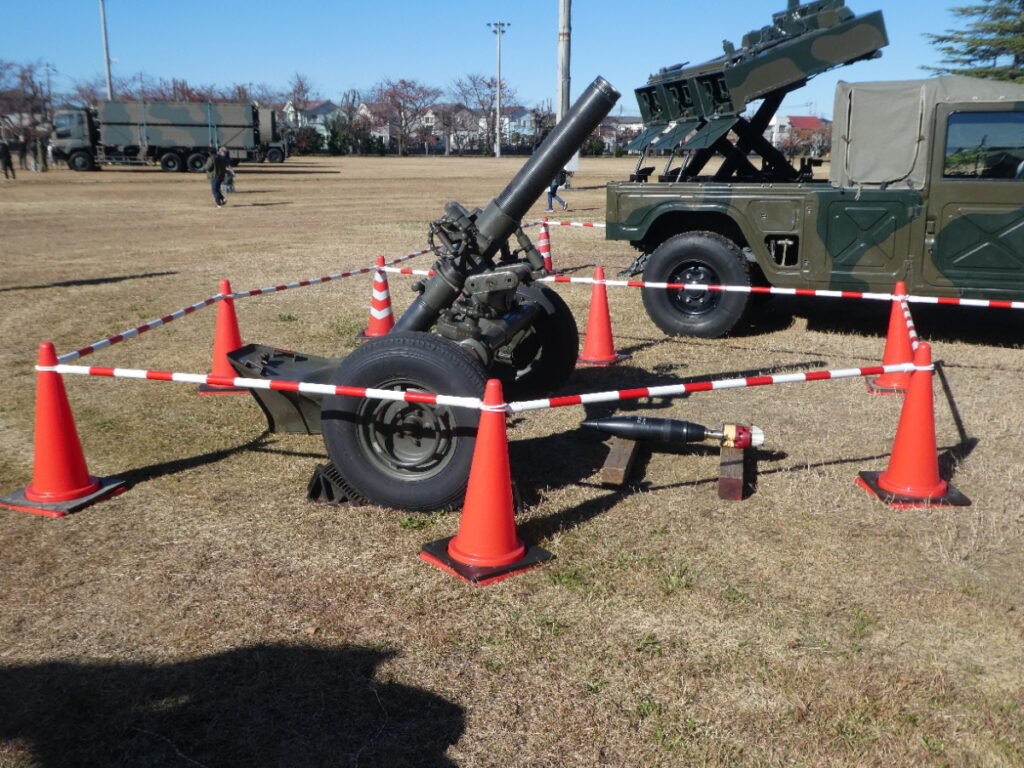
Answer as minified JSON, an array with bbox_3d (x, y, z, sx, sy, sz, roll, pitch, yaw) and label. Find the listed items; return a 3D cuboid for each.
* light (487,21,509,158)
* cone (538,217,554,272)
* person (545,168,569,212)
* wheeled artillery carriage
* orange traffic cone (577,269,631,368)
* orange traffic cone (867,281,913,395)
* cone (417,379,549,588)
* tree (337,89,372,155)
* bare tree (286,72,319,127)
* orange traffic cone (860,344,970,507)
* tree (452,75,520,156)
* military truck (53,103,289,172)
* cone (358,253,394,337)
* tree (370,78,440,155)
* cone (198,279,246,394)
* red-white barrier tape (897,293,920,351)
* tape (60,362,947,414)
[{"bbox_3d":[-1.537,-33.274,104.135,2.543,15.002,0.900,0,14,0],"label":"light"},{"bbox_3d":[0.422,-1.749,11.577,0.370,0.710,0.370,-10,17,-34],"label":"cone"},{"bbox_3d":[1.248,-5.642,26.000,0.650,1.570,0.550,-1,14,-5],"label":"person"},{"bbox_3d":[-0.510,-0.592,4.732,2.080,1.840,1.930,4,15,16],"label":"wheeled artillery carriage"},{"bbox_3d":[0.651,-0.528,6.845,0.370,0.700,0.370,11,17,35],"label":"orange traffic cone"},{"bbox_3d":[2.556,-0.325,6.086,0.370,0.700,0.370,2,14,7],"label":"orange traffic cone"},{"bbox_3d":[-0.086,0.322,3.450,0.370,0.700,0.370,-12,19,-40],"label":"cone"},{"bbox_3d":[-15.902,-26.336,92.000,3.300,6.700,3.300,0,14,0],"label":"tree"},{"bbox_3d":[-25.786,-32.961,111.814,4.436,9.537,4.214,0,14,0],"label":"bare tree"},{"bbox_3d":[1.836,0.158,4.147,0.370,0.700,0.370,-1,14,-4],"label":"orange traffic cone"},{"bbox_3d":[-3.236,-32.784,111.828,8.133,9.425,7.726,0,14,0],"label":"tree"},{"bbox_3d":[-18.088,-13.077,48.853,11.000,3.450,2.500,-1,14,-7],"label":"military truck"},{"bbox_3d":[-1.066,-0.704,7.599,0.370,0.710,0.370,-1,14,-5],"label":"cone"},{"bbox_3d":[-13.096,-32.561,111.885,8.626,8.966,8.195,0,14,0],"label":"tree"},{"bbox_3d":[-1.844,-0.320,5.987,0.370,0.710,0.370,-1,15,-7],"label":"cone"},{"bbox_3d":[2.212,-0.331,5.096,0.040,0.045,1.980,5,15,19],"label":"red-white barrier tape"},{"bbox_3d":[-0.085,0.006,3.700,3.936,0.064,0.740,0,14,-2],"label":"tape"}]

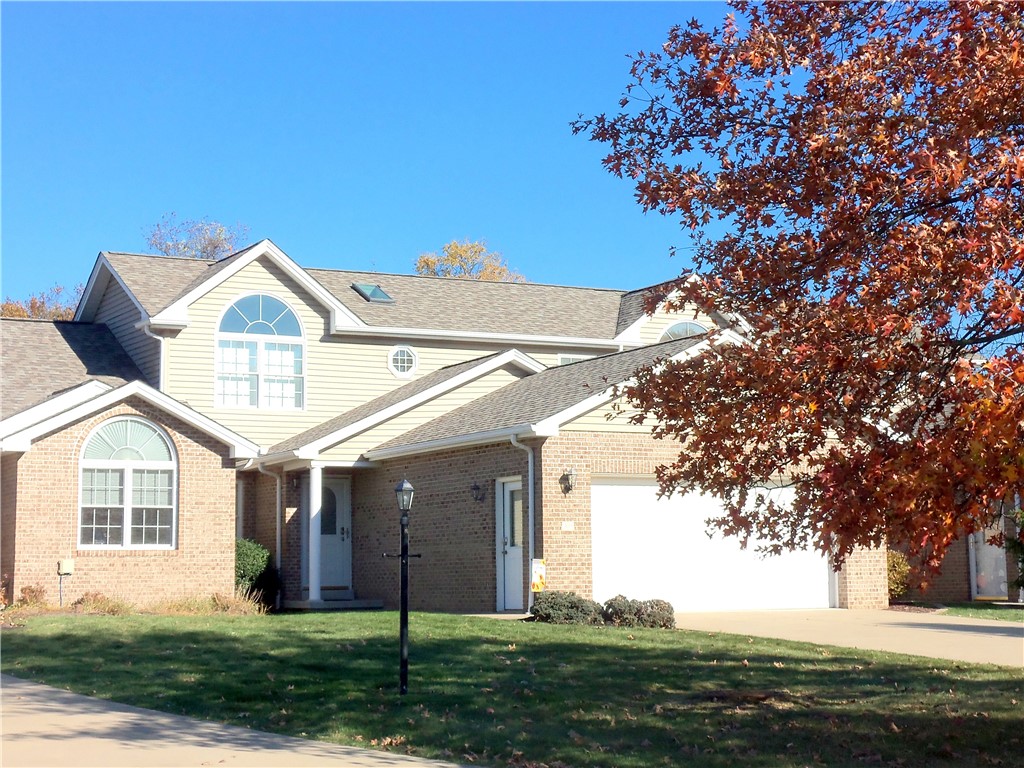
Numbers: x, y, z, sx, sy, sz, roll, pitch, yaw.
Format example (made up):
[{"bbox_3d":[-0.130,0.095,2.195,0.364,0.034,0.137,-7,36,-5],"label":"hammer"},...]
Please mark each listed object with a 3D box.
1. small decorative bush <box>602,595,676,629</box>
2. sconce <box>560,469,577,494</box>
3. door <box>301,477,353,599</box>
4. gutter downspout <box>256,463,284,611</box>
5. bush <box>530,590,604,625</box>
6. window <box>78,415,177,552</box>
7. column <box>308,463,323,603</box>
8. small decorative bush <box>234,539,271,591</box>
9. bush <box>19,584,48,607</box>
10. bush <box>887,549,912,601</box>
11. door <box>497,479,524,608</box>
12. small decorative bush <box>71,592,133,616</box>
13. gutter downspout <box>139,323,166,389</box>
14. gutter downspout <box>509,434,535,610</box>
[{"bbox_3d":[1.797,3.206,25.850,1.020,0.490,1.000,3,-7,-29],"label":"small decorative bush"},{"bbox_3d":[0.846,1.478,27.638,0.170,0.400,0.230,3,-7,-29],"label":"sconce"},{"bbox_3d":[-3.572,2.893,35.180,1.021,2.274,0.130,3,-7,-27],"label":"door"},{"bbox_3d":[-4.621,2.893,34.879,0.454,2.796,0.090,3,-7,-27],"label":"gutter downspout"},{"bbox_3d":[0.805,3.241,26.600,1.050,0.500,1.000,3,-7,-29],"label":"bush"},{"bbox_3d":[-6.570,1.690,31.348,1.706,2.270,0.130,3,-7,-27],"label":"window"},{"bbox_3d":[-3.420,2.596,31.950,0.240,2.420,0.240,-1,-6,0],"label":"column"},{"bbox_3d":[-4.647,3.225,31.800,0.920,1.050,0.900,3,-7,-29],"label":"small decorative bush"},{"bbox_3d":[-7.824,3.455,29.999,0.487,0.366,0.450,3,-7,-27],"label":"bush"},{"bbox_3d":[7.078,3.525,33.764,0.700,0.989,0.700,3,-7,-27],"label":"bush"},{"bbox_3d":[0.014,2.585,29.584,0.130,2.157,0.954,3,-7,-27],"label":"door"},{"bbox_3d":[-6.468,3.474,28.900,0.950,0.380,0.700,3,-7,-29],"label":"small decorative bush"},{"bbox_3d":[-6.258,-0.456,32.150,0.400,1.240,0.100,3,-7,-29],"label":"gutter downspout"},{"bbox_3d":[0.141,2.185,28.780,0.394,2.785,0.090,3,-7,-27],"label":"gutter downspout"}]

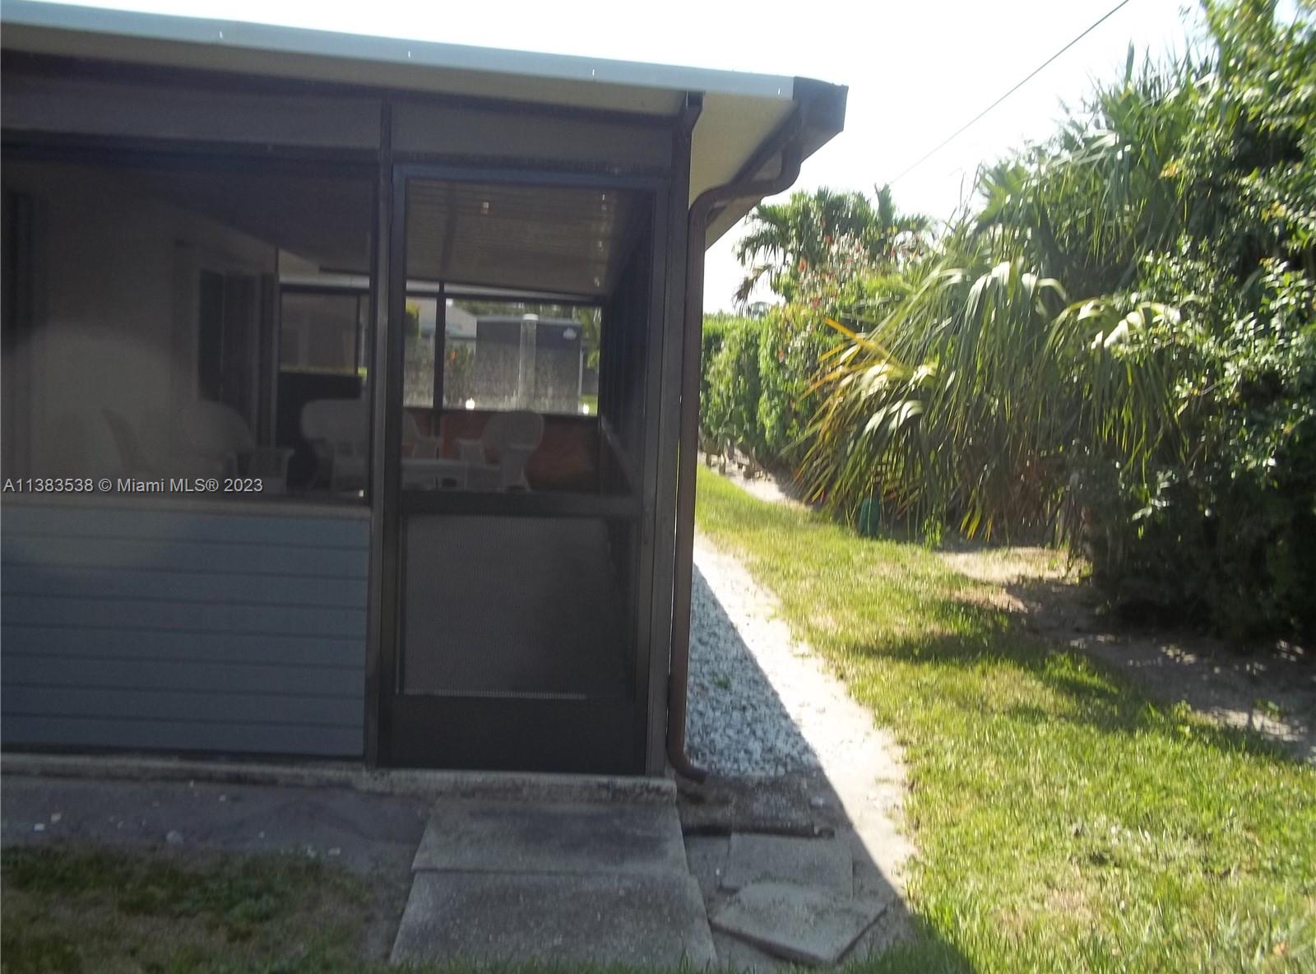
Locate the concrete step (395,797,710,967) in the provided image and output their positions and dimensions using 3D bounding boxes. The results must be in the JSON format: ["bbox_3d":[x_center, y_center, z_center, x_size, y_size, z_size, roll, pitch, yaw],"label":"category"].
[{"bbox_3d":[-0.304,1.213,3.666,0.838,0.100,1.182,2,5,-4],"label":"concrete step"}]

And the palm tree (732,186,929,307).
[{"bbox_3d":[2.736,-2.591,20.222,3.300,4.730,3.200,2,5,-4],"label":"palm tree"}]

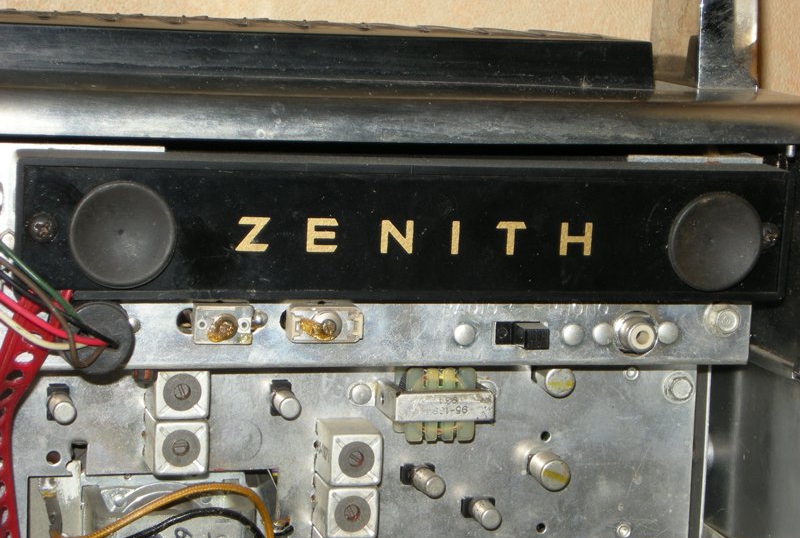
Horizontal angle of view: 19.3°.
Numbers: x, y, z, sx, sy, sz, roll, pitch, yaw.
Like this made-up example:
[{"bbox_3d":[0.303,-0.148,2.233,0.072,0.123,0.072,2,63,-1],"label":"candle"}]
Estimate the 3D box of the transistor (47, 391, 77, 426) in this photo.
[{"bbox_3d":[-0.085,0.034,0.591,0.006,0.016,0.006,0,98,-13],"label":"transistor"}]

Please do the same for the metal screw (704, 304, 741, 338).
[{"bbox_3d":[0.083,0.013,0.609,0.009,0.005,0.009,0,98,-13],"label":"metal screw"}]

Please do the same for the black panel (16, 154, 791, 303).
[{"bbox_3d":[0.002,-0.010,0.591,0.196,0.018,0.034,0,98,-13],"label":"black panel"}]

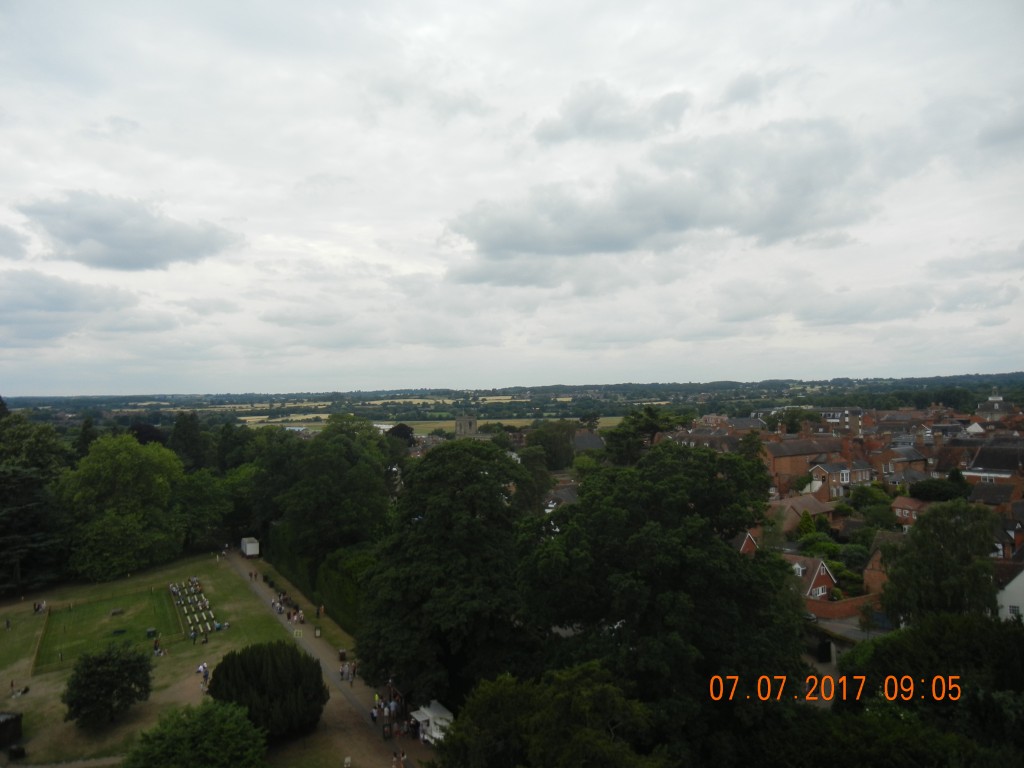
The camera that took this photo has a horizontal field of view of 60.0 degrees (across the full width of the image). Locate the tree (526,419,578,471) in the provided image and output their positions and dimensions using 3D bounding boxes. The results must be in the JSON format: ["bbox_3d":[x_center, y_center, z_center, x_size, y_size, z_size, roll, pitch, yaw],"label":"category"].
[{"bbox_3d":[14.230,24.140,324.930,19.040,22.280,18.000,-1,0,2],"label":"tree"}]

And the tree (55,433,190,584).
[{"bbox_3d":[-74.460,22.740,169.920,24.140,25.360,22.000,-1,0,-24],"label":"tree"}]

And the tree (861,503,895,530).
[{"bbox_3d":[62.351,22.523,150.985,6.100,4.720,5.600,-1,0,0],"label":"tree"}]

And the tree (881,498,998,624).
[{"bbox_3d":[55.853,22.560,115.953,15.200,15.190,14.200,-1,0,0],"label":"tree"}]

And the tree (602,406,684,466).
[{"bbox_3d":[40.170,21.050,269.920,24.340,27.190,23.000,-1,0,8],"label":"tree"}]

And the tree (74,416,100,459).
[{"bbox_3d":[-128.680,23.430,269.920,7.610,26.480,7.500,-1,0,-26],"label":"tree"}]

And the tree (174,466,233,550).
[{"bbox_3d":[-68.806,28.211,197.942,12.900,18.720,12.000,-1,0,0],"label":"tree"}]

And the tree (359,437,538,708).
[{"bbox_3d":[-7.447,21.264,100.907,20.300,30.130,19.000,-1,0,0],"label":"tree"}]

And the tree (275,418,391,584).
[{"bbox_3d":[-32.190,20.350,159.910,20.910,28.990,19.000,-1,0,-11],"label":"tree"}]

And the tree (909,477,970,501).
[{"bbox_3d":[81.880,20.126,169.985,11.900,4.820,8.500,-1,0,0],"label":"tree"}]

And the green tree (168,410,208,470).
[{"bbox_3d":[-90.960,21.920,249.910,11.270,28.350,11.000,-1,0,-20],"label":"green tree"}]

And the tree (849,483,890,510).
[{"bbox_3d":[66.862,20.669,165.986,7.800,4.490,6.800,-1,0,0],"label":"tree"}]

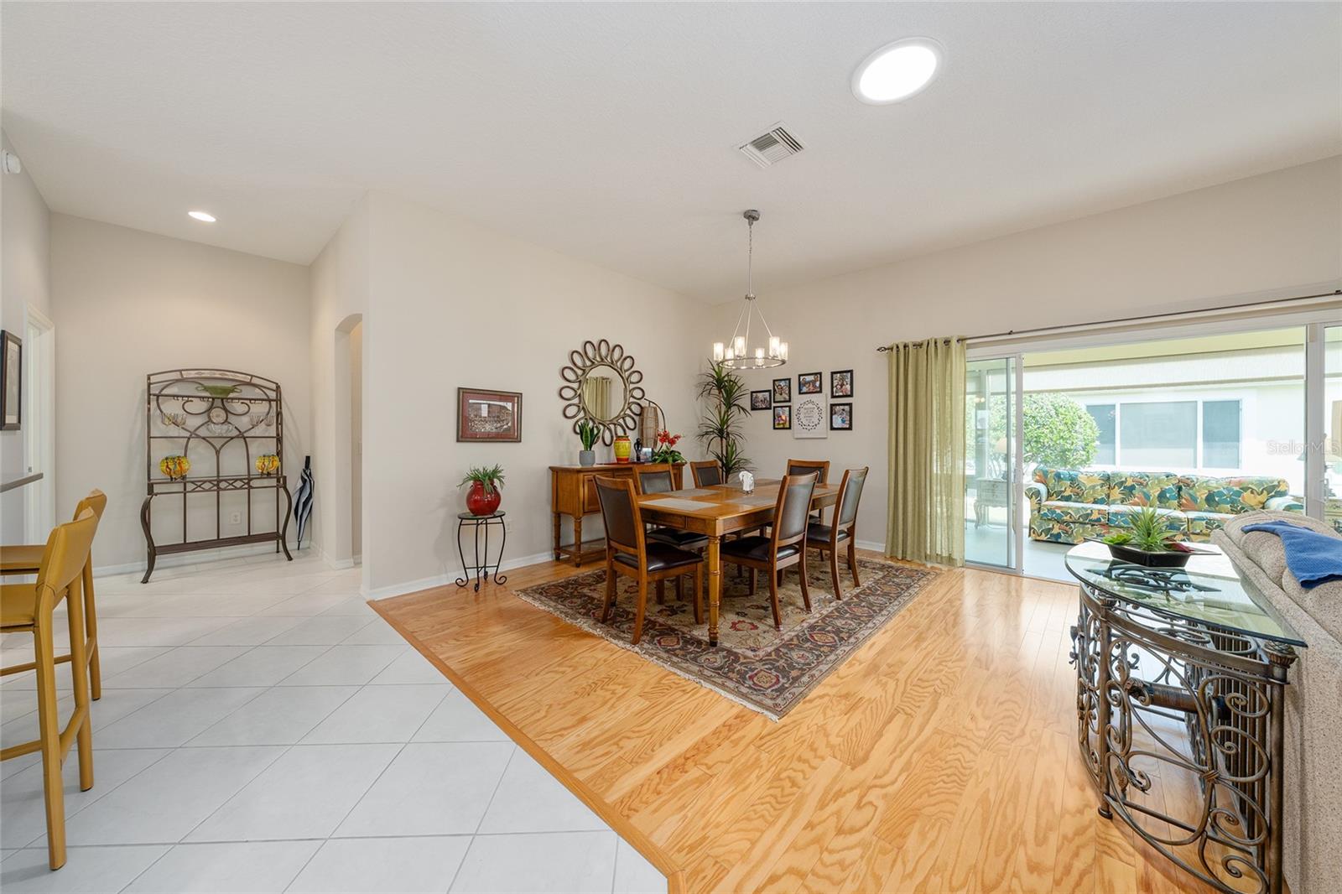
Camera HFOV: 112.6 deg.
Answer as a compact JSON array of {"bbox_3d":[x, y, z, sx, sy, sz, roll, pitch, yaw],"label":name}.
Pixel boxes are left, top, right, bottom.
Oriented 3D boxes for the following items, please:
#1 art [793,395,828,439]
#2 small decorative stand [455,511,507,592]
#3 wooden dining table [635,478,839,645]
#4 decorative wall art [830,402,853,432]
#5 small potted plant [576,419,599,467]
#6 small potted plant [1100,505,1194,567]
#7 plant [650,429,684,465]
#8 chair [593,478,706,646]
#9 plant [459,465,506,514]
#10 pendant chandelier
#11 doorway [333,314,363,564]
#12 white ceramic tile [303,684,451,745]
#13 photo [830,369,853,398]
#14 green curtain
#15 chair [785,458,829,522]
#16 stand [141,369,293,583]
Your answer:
[{"bbox_3d":[1.665,-0.360,5.361,0.415,0.520,0.030,1,1,42],"label":"art"},{"bbox_3d":[-1.532,0.835,3.617,0.360,0.580,0.360,1,1,42],"label":"small decorative stand"},{"bbox_3d":[0.657,0.761,3.752,1.060,0.740,2.400,1,1,42],"label":"wooden dining table"},{"bbox_3d":[1.954,-0.352,5.138,0.255,0.305,0.020,1,1,41],"label":"decorative wall art"},{"bbox_3d":[-0.829,-0.032,4.455,0.220,0.455,0.220,0,0,0],"label":"small potted plant"},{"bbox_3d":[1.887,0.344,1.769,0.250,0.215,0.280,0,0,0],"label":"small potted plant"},{"bbox_3d":[-0.045,0.005,5.323,0.310,0.420,0.350,1,1,42],"label":"plant"},{"bbox_3d":[-0.149,0.651,2.893,0.580,0.970,0.470,0,1,-40],"label":"chair"},{"bbox_3d":[-1.535,0.349,3.636,0.360,0.405,0.360,1,1,41],"label":"plant"},{"bbox_3d":[0.672,-1.321,3.720,0.620,1.290,0.620,0,0,0],"label":"pendant chandelier"},{"bbox_3d":[-2.687,0.023,3.839,1.000,2.200,0.150,1,1,42],"label":"doorway"},{"bbox_3d":[-1.243,1.152,1.942,0.428,0.010,0.428,0,0,-2],"label":"white ceramic tile"},{"bbox_3d":[1.958,-0.711,5.111,0.250,0.305,0.020,1,1,42],"label":"photo"},{"bbox_3d":[2.525,0.048,4.459,0.690,2.170,0.120,1,1,42],"label":"green curtain"},{"bbox_3d":[1.320,0.651,4.708,0.560,0.955,0.470,0,1,-42],"label":"chair"},{"bbox_3d":[-4.190,0.188,4.171,0.480,1.840,0.960,1,1,42],"label":"stand"}]

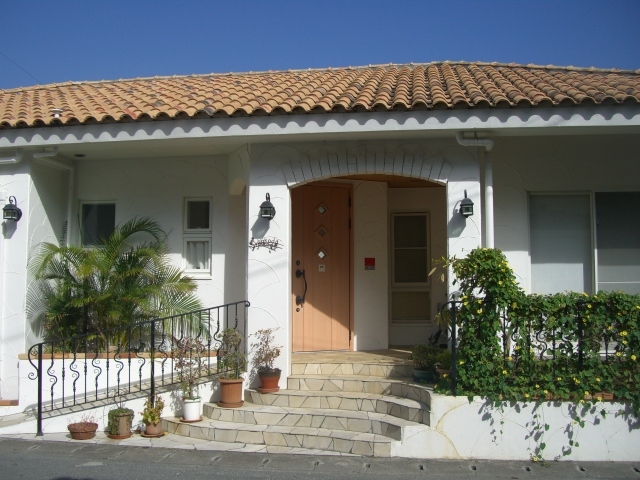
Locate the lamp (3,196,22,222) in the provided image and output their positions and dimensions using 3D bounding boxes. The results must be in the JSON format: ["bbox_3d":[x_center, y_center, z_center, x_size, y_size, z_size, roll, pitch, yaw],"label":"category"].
[{"bbox_3d":[-3.897,-0.387,8.918,0.180,0.330,0.260,-1,-5,8],"label":"lamp"}]

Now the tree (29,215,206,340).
[{"bbox_3d":[-2.664,0.578,9.335,2.050,1.720,1.500,-1,-5,8],"label":"tree"}]

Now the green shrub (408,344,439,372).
[{"bbox_3d":[1.125,1.282,7.567,0.340,0.310,0.330,-1,-5,8],"label":"green shrub"}]

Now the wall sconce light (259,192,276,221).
[{"bbox_3d":[-0.607,-0.396,8.098,0.180,0.320,0.250,-1,-5,8],"label":"wall sconce light"}]

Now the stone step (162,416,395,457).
[{"bbox_3d":[-0.440,1.865,6.683,2.400,0.140,0.580,-2,-5,19],"label":"stone step"}]

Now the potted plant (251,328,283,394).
[{"bbox_3d":[-0.587,1.326,7.714,0.330,0.680,0.310,-1,-5,8],"label":"potted plant"}]

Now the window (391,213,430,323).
[{"bbox_3d":[1.430,0.431,11.105,0.650,1.760,0.100,-1,-5,8],"label":"window"}]

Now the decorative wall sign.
[{"bbox_3d":[-0.631,0.051,8.160,0.400,0.180,0.040,-1,-5,8],"label":"decorative wall sign"}]

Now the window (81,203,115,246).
[{"bbox_3d":[-3.242,-0.222,10.260,0.540,0.650,0.100,-1,-5,8],"label":"window"}]

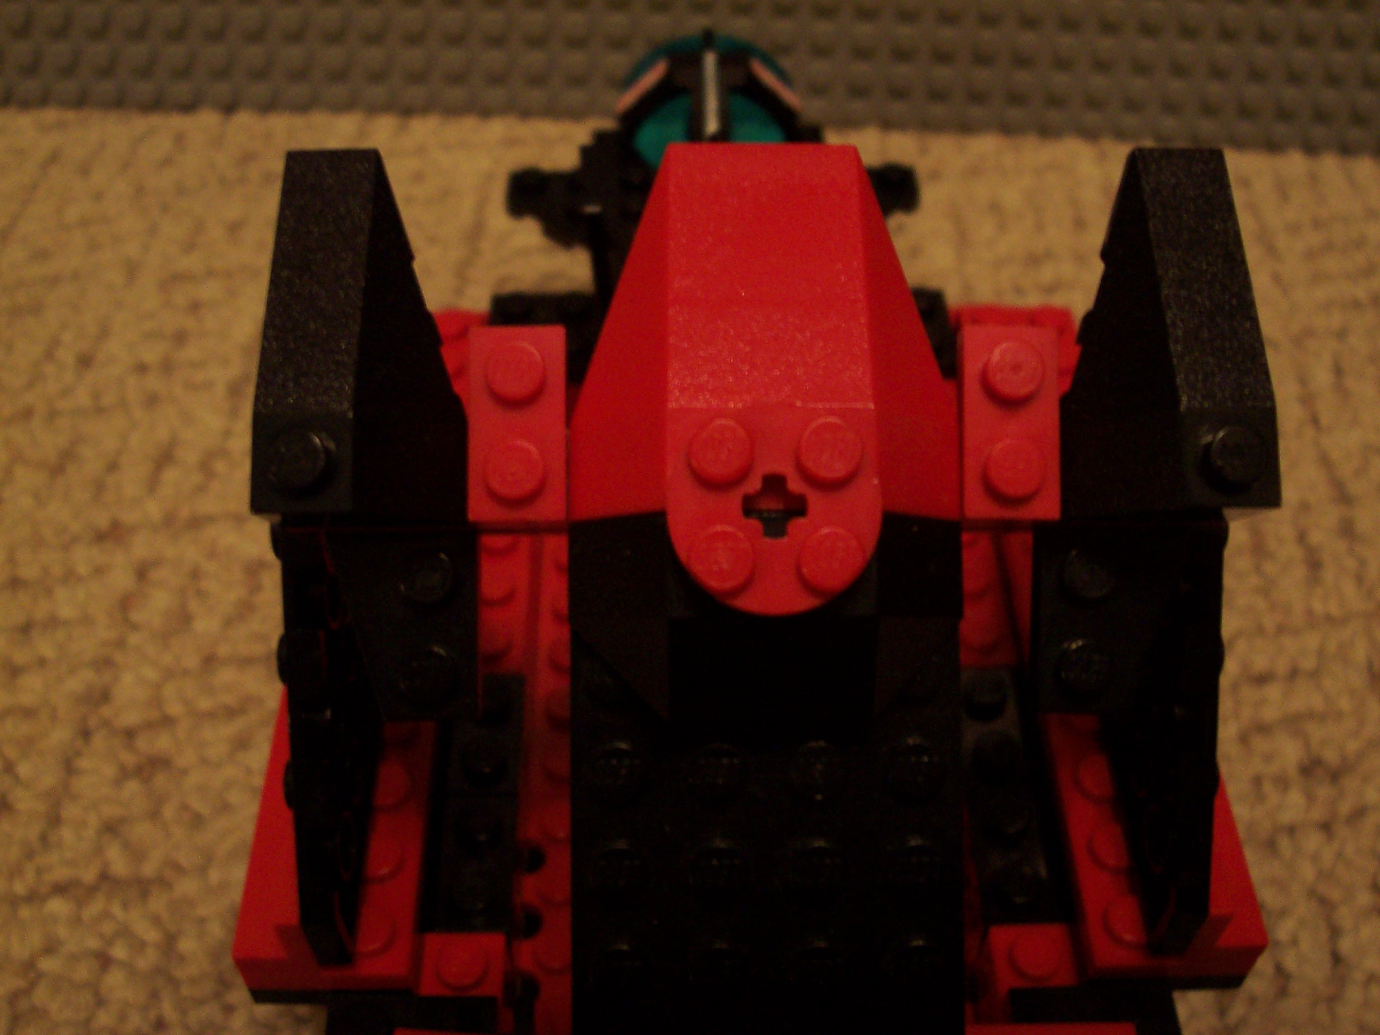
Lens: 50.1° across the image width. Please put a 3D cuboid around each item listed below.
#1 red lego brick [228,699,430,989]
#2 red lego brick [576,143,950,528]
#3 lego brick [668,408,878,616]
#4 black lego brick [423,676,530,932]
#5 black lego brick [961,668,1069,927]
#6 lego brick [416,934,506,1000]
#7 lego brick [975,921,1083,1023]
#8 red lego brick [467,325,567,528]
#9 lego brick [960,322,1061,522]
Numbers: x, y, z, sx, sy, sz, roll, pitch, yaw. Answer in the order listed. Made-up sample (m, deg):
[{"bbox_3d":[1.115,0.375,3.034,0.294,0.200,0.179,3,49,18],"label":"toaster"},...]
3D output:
[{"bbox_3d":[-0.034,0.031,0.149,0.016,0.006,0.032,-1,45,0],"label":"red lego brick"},{"bbox_3d":[0.006,-0.016,0.118,0.032,0.010,0.032,0,84,0],"label":"red lego brick"},{"bbox_3d":[0.006,-0.001,0.109,0.016,0.005,0.016,0,84,0],"label":"lego brick"},{"bbox_3d":[-0.022,0.033,0.162,0.008,0.010,0.032,-1,45,0],"label":"black lego brick"},{"bbox_3d":[0.034,0.032,0.162,0.008,0.010,0.032,-1,45,0],"label":"black lego brick"},{"bbox_3d":[-0.022,0.047,0.148,0.008,0.011,0.008,-1,45,0],"label":"lego brick"},{"bbox_3d":[0.034,0.046,0.148,0.008,0.011,0.008,-1,45,0],"label":"lego brick"},{"bbox_3d":[-0.014,-0.008,0.119,0.008,0.005,0.016,0,84,0],"label":"red lego brick"},{"bbox_3d":[0.026,-0.008,0.120,0.008,0.005,0.016,0,84,0],"label":"lego brick"}]

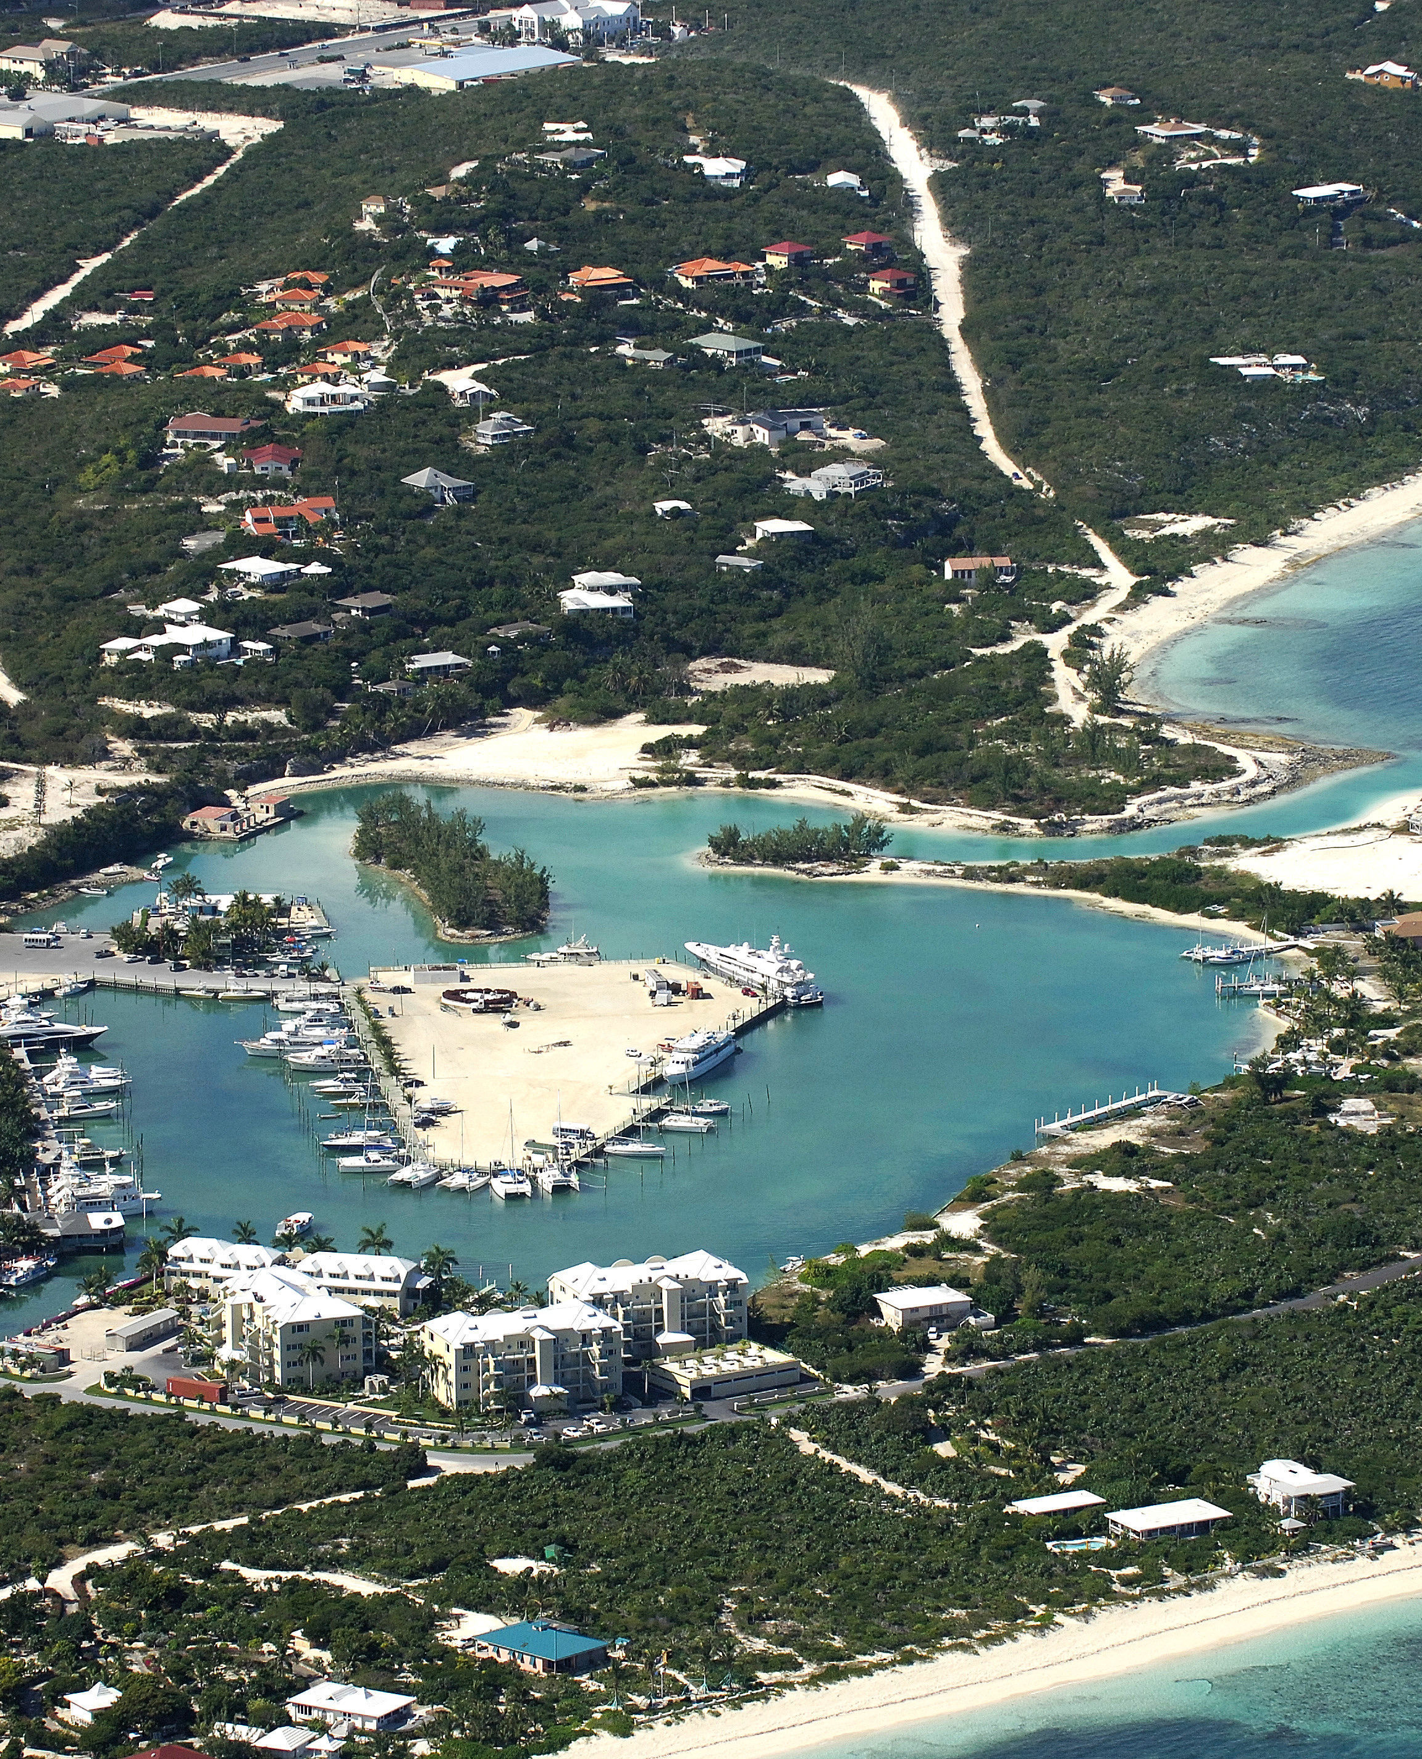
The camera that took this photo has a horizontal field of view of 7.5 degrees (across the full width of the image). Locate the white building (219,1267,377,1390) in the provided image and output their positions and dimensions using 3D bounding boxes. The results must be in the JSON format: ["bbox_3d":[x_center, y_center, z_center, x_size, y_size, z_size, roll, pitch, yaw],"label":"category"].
[{"bbox_3d":[-78.530,84.350,2073.590,20.000,16.300,33.500,-5,13,-20],"label":"white building"}]

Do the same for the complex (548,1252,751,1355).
[{"bbox_3d":[-11.280,81.180,2084.680,33.000,16.300,20.300,-6,14,-21],"label":"complex"}]

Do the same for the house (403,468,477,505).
[{"bbox_3d":[-72.140,-105.260,2867.950,14.000,7.700,14.000,-7,14,-25],"label":"house"}]

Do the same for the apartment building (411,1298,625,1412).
[{"bbox_3d":[-35.680,89.080,2051.170,34.300,16.000,20.000,-5,13,-19],"label":"apartment building"}]

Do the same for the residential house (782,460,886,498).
[{"bbox_3d":[32.960,-107.470,2886.780,21.500,7.700,15.500,7,15,31],"label":"residential house"}]

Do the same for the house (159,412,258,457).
[{"bbox_3d":[-134.920,-121.270,2933.040,24.000,7.800,13.500,2,13,13],"label":"house"}]

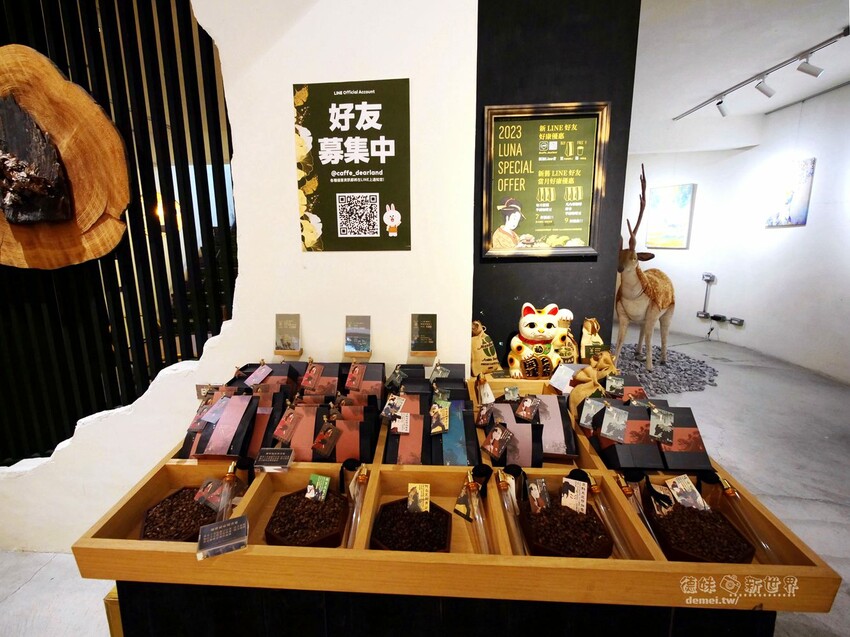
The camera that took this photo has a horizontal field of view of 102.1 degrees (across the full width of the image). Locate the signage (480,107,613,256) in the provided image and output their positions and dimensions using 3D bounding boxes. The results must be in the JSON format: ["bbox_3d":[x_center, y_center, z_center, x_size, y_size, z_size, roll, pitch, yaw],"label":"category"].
[{"bbox_3d":[0.413,-0.473,1.202,0.405,0.507,0.030,0,10,5],"label":"signage"}]

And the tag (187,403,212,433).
[{"bbox_3d":[-0.685,0.308,1.065,0.054,0.006,0.088,-2,44,14],"label":"tag"}]

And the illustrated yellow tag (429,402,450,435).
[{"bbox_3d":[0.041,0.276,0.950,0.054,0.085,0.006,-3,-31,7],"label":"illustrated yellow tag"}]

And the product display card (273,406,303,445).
[{"bbox_3d":[-0.379,0.296,0.950,0.054,0.085,0.006,23,-22,0],"label":"product display card"}]

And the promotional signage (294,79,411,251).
[{"bbox_3d":[-0.262,-0.549,1.261,0.420,0.594,0.006,0,8,5],"label":"promotional signage"}]

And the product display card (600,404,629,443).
[{"bbox_3d":[0.500,0.280,0.905,0.055,0.085,0.006,9,-25,26],"label":"product display card"}]

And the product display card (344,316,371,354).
[{"bbox_3d":[-0.258,0.061,1.328,0.097,0.143,0.010,0,3,5],"label":"product display card"}]

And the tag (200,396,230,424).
[{"bbox_3d":[-0.628,0.281,1.055,0.054,0.006,0.088,13,40,18],"label":"tag"}]

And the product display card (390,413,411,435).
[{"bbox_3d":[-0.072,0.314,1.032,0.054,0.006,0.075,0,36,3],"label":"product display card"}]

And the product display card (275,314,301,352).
[{"bbox_3d":[-0.538,0.055,1.352,0.097,0.143,0.010,0,3,5],"label":"product display card"}]

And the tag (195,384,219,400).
[{"bbox_3d":[-0.649,0.222,1.030,0.080,0.054,0.006,2,-21,-7],"label":"tag"}]

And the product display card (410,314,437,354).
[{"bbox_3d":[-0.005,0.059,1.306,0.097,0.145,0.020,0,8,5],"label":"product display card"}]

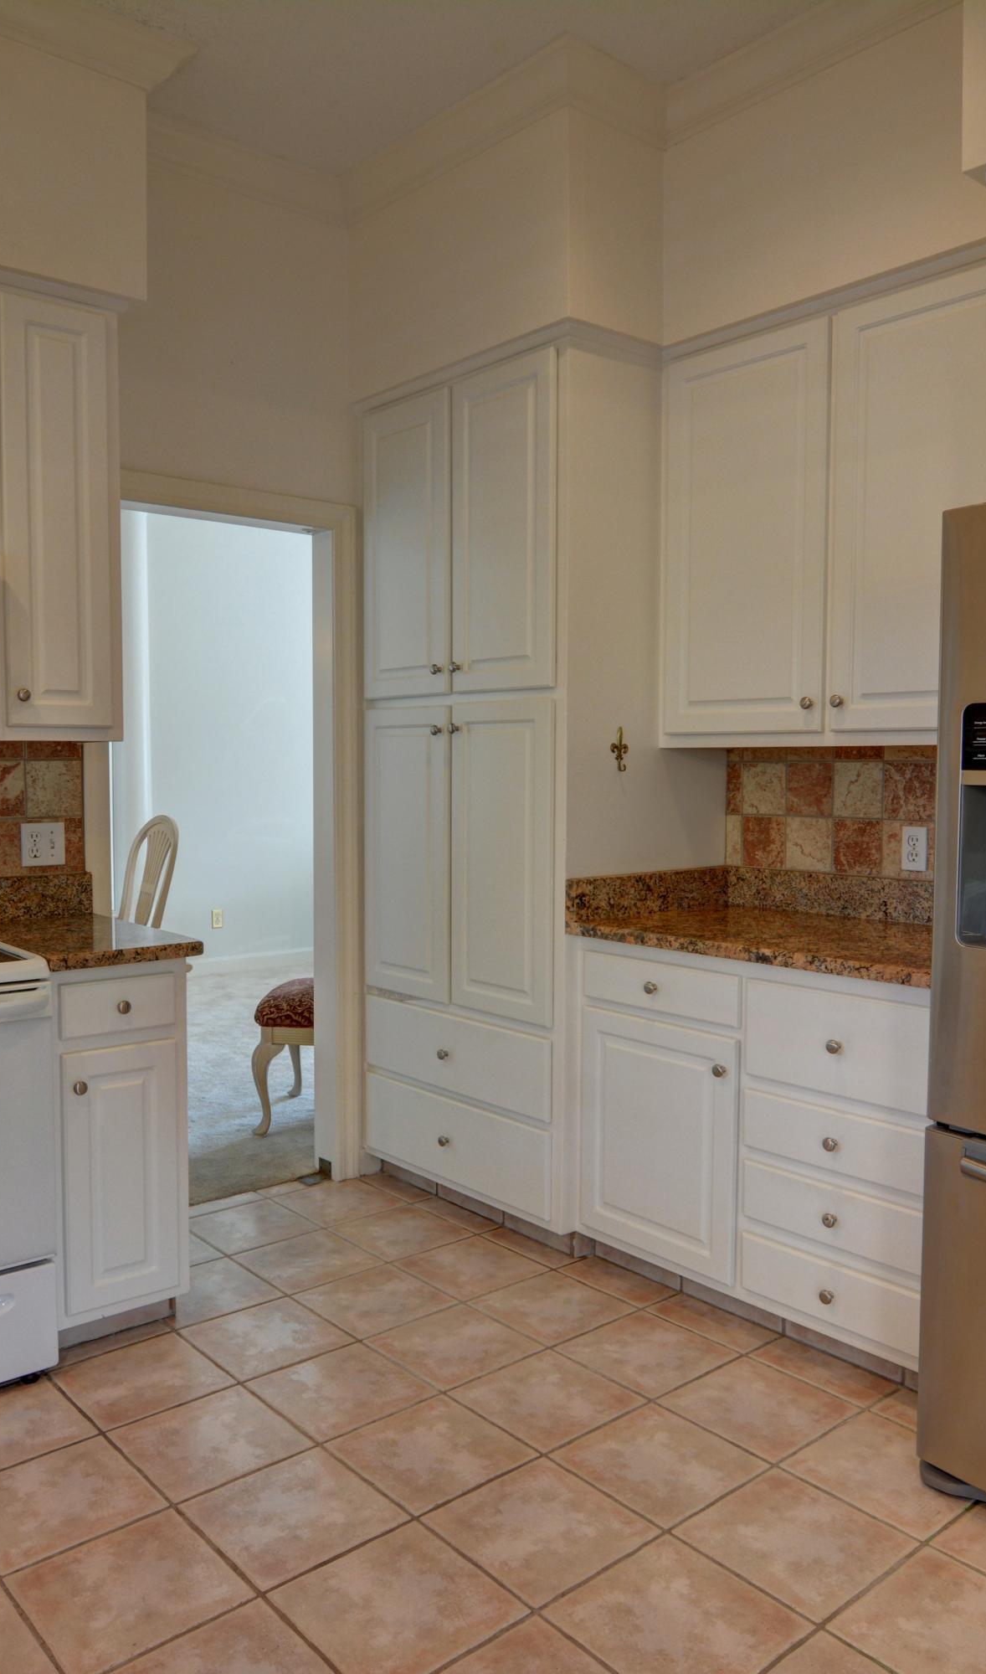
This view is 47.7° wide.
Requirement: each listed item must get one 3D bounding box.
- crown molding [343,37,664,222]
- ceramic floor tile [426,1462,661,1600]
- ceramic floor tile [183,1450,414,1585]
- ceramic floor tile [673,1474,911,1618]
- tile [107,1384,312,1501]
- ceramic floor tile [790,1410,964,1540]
[{"bbox_3d":[-0.023,-1.952,3.246,0.383,0.131,1.048,-3,4,-43],"label":"crown molding"},{"bbox_3d":[0.084,1.236,1.996,0.302,0.010,0.302,-2,4,-41],"label":"ceramic floor tile"},{"bbox_3d":[-0.366,1.245,2.051,0.300,0.012,0.300,-3,5,-40],"label":"ceramic floor tile"},{"bbox_3d":[0.536,1.244,1.974,0.302,0.010,0.302,-3,5,-41],"label":"ceramic floor tile"},{"bbox_3d":[-0.570,1.218,2.249,0.302,0.010,0.302,-2,4,-40],"label":"tile"},{"bbox_3d":[0.773,1.230,2.157,0.302,0.010,0.302,-3,4,-41],"label":"ceramic floor tile"}]

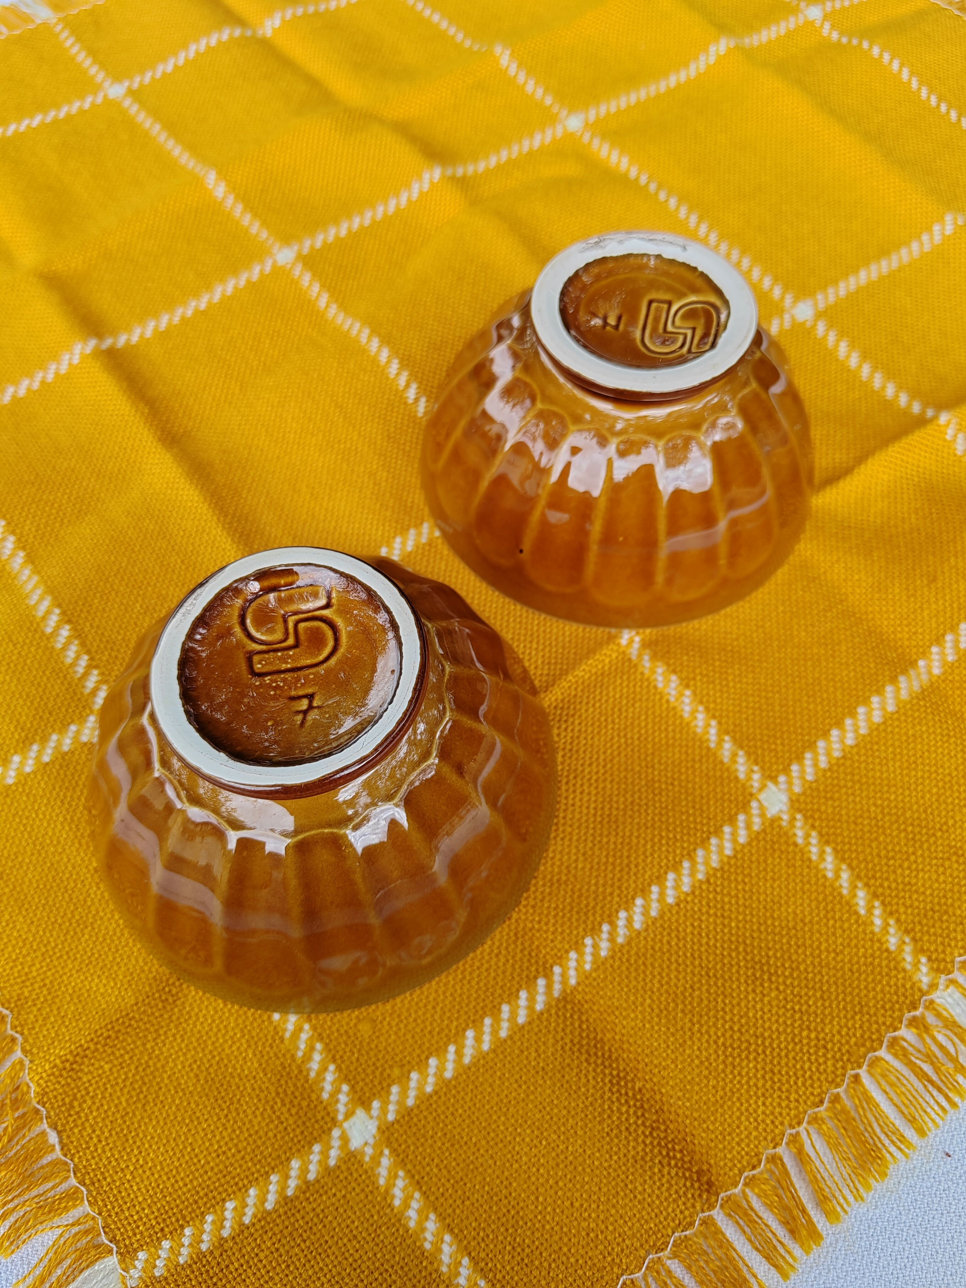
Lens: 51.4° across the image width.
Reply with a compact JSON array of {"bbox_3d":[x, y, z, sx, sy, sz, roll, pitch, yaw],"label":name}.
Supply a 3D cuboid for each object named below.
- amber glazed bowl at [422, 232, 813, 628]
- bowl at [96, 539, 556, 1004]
[{"bbox_3d":[0.041,-0.070,0.284,0.120,0.065,0.120,0,62,0],"label":"amber glazed bowl"},{"bbox_3d":[-0.041,0.019,0.237,0.120,0.065,0.120,0,62,0],"label":"bowl"}]

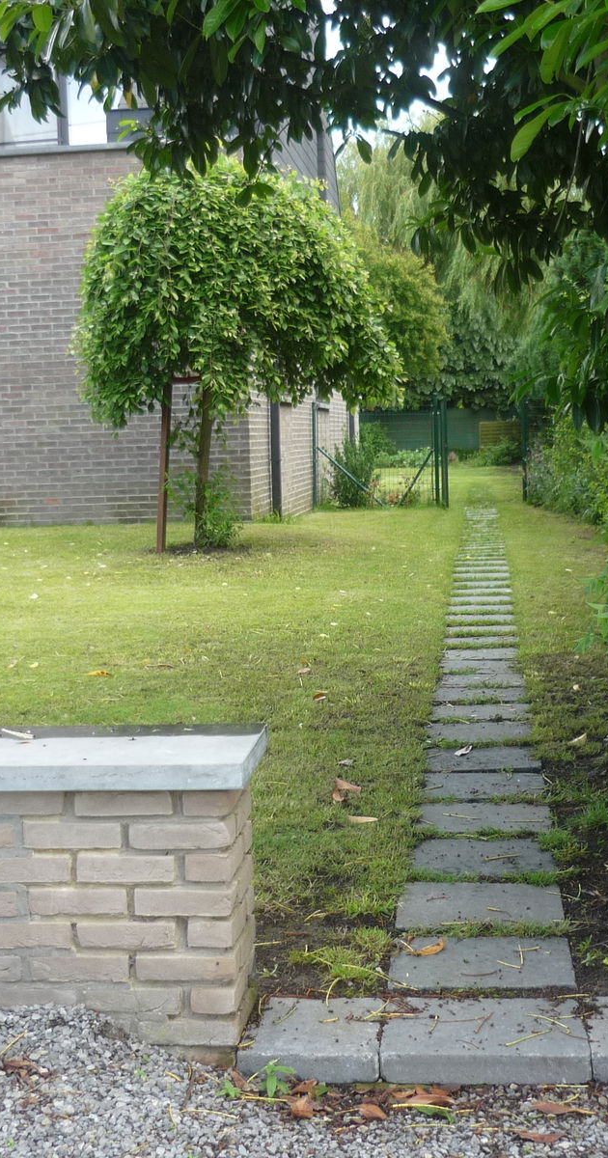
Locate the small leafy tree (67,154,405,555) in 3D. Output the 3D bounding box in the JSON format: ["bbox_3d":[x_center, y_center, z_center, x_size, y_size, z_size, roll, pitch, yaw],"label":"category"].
[{"bbox_3d":[-0.496,-1.712,11.200,2.400,2.920,2.350,-2,6,-2],"label":"small leafy tree"}]

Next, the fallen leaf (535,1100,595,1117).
[{"bbox_3d":[0.455,0.925,2.565,0.102,0.011,0.036,0,6,18],"label":"fallen leaf"}]

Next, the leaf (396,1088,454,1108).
[{"bbox_3d":[0.218,0.925,2.617,0.097,0.017,0.042,-2,6,4],"label":"leaf"}]

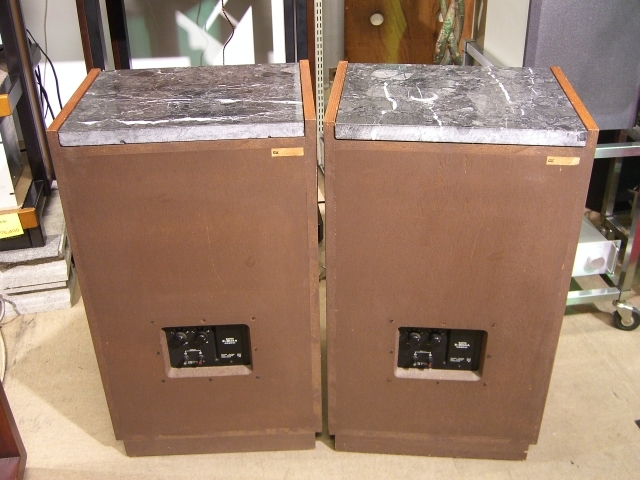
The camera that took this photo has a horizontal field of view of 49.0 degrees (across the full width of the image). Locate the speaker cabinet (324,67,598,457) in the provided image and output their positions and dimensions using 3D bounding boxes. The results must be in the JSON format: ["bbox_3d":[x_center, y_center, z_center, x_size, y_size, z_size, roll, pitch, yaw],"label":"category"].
[{"bbox_3d":[0.271,0.063,1.612,0.480,0.834,0.362,2,31,5],"label":"speaker cabinet"}]

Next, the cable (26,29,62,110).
[{"bbox_3d":[-0.947,-0.587,2.420,0.080,0.280,0.080,-1,31,0],"label":"cable"}]

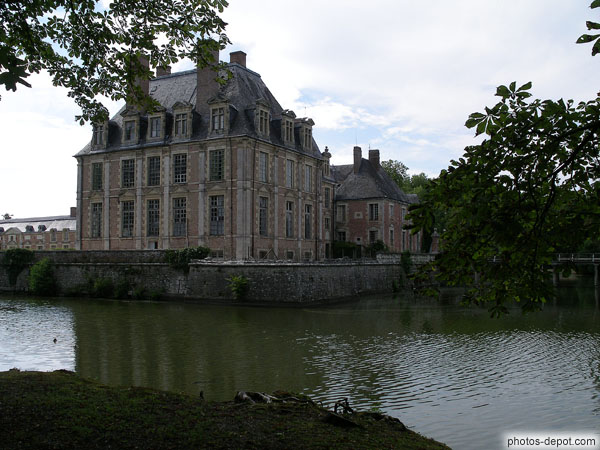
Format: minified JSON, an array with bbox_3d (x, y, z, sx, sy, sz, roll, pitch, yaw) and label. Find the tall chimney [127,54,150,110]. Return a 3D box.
[{"bbox_3d":[-16.992,-14.646,68.053,1.609,6.289,1.560,-2,-4,28],"label":"tall chimney"}]

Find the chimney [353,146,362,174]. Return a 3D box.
[{"bbox_3d":[7.290,-7.883,80.801,0.536,3.510,1.365,-2,-4,28],"label":"chimney"}]

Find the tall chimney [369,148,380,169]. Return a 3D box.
[{"bbox_3d":[9.614,-8.303,82.451,1.219,2.389,0.585,-2,-4,28],"label":"tall chimney"}]

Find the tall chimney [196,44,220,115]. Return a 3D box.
[{"bbox_3d":[-9.089,-14.386,63.373,1.511,6.923,1.609,-2,-4,28],"label":"tall chimney"}]

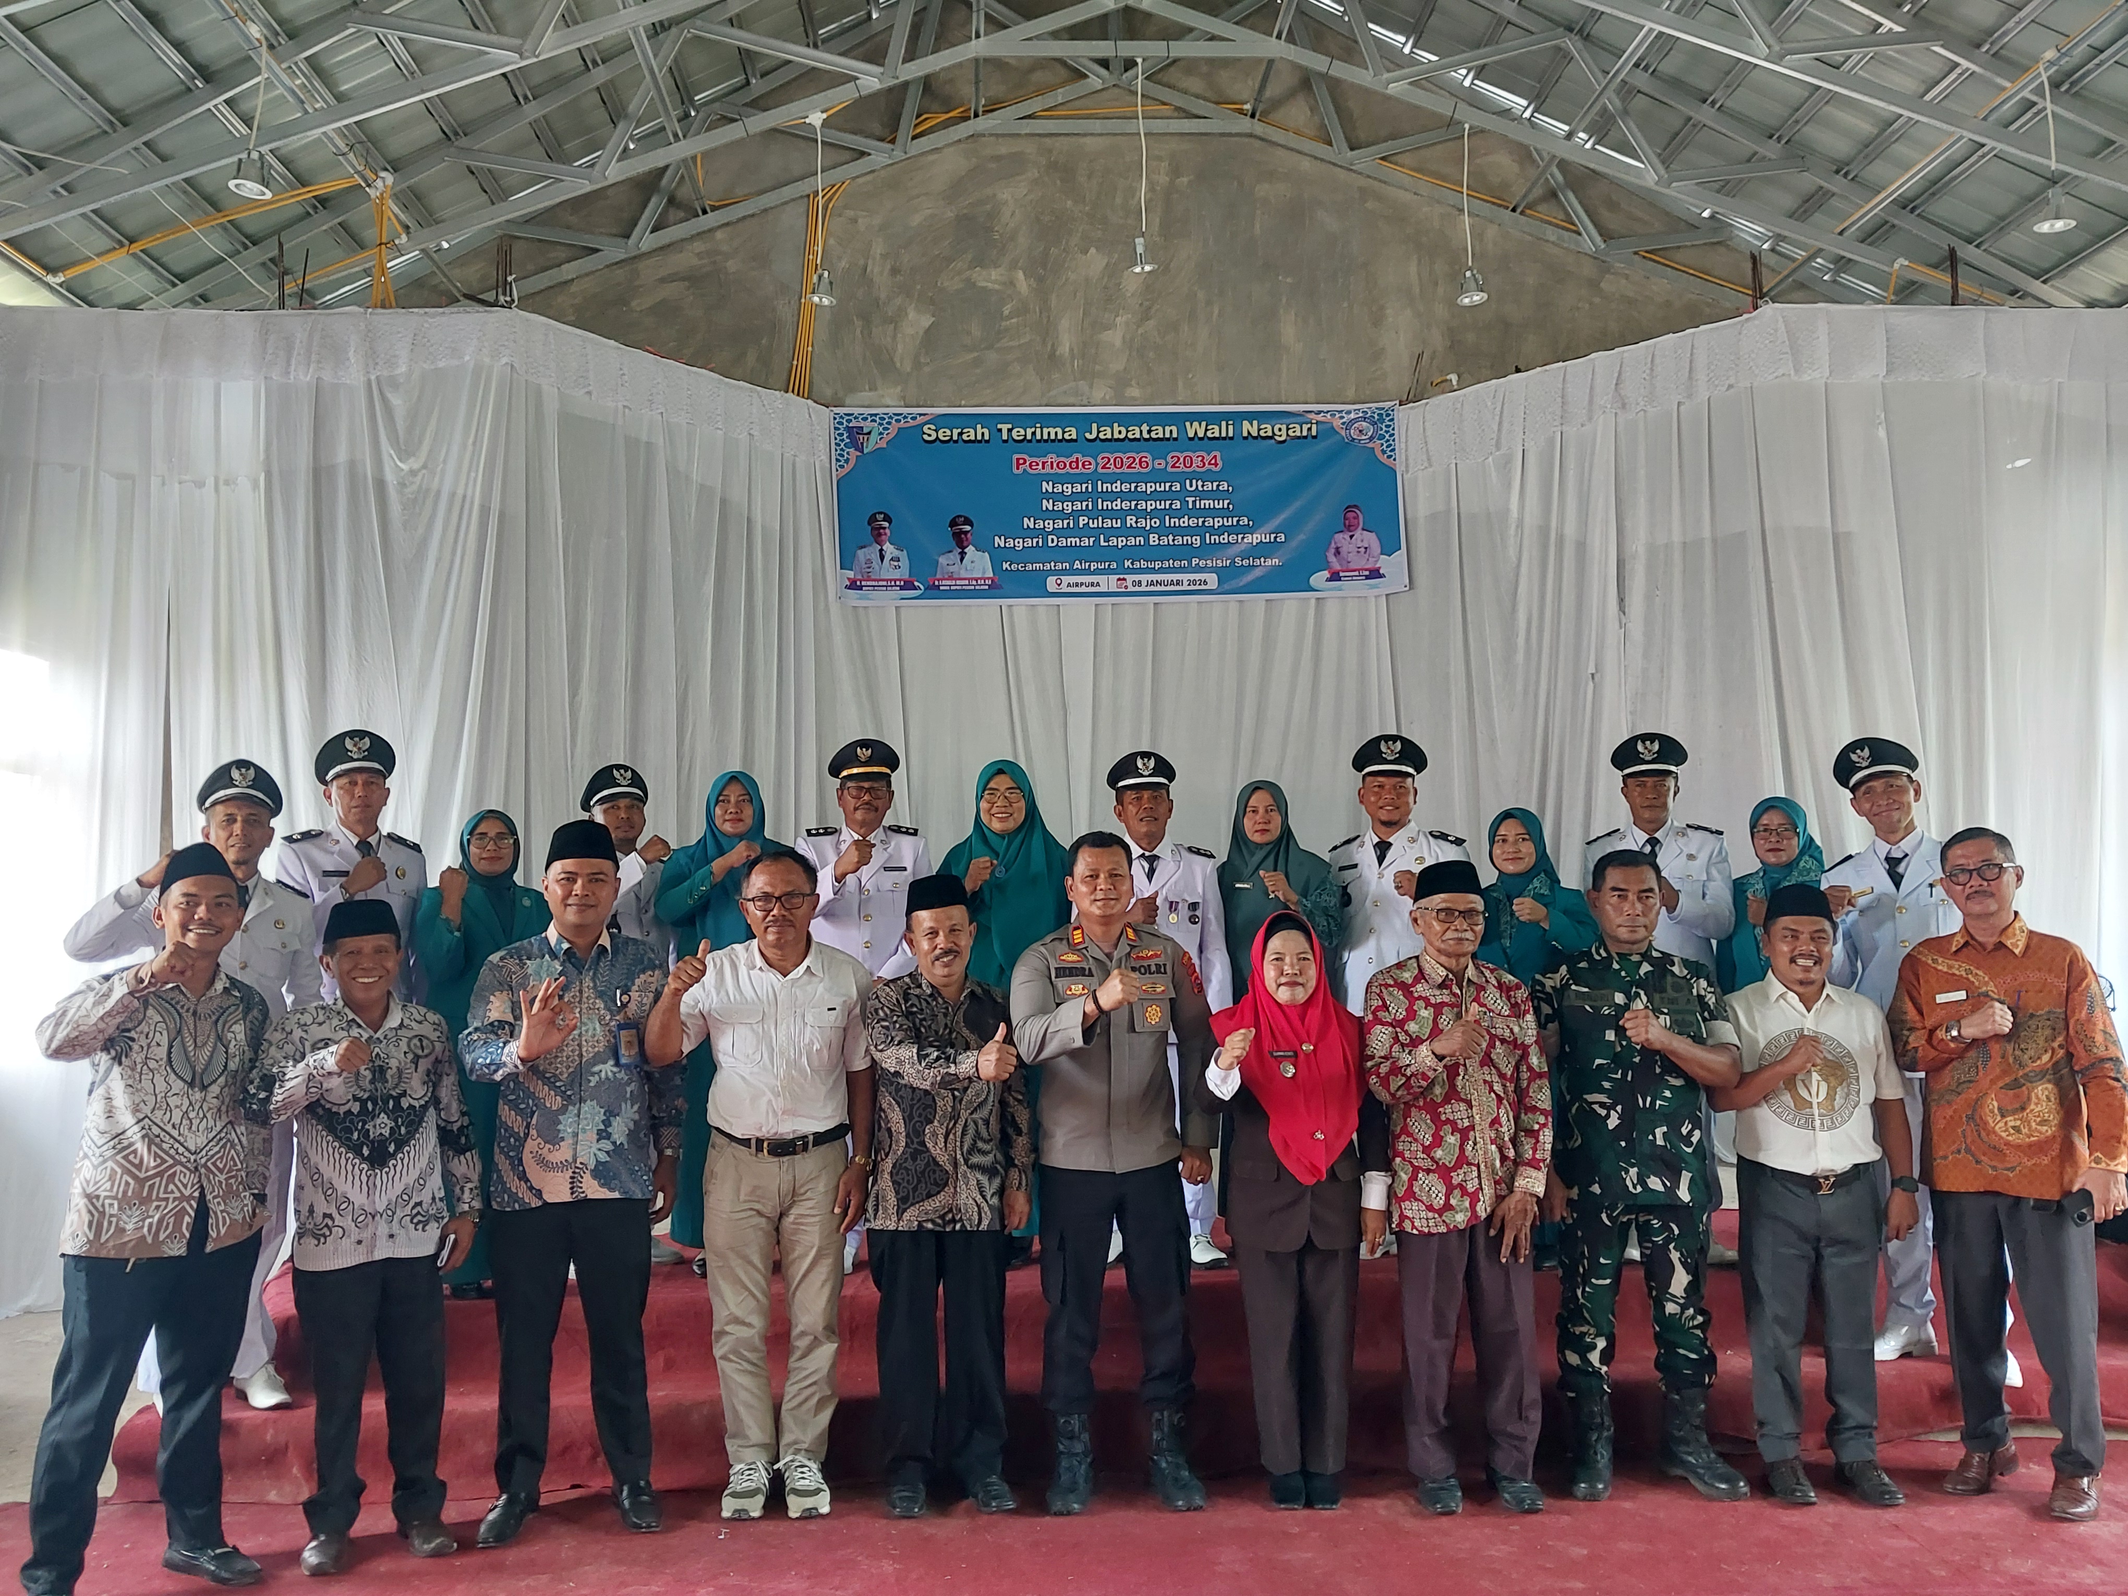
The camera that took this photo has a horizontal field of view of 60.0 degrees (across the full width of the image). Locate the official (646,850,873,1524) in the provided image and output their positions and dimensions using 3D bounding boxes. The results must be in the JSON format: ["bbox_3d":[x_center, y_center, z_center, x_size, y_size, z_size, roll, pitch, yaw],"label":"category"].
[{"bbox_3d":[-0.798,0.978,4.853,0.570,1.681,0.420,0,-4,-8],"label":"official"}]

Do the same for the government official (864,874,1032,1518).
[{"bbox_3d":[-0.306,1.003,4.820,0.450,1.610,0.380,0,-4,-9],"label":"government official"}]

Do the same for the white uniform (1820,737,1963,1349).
[{"bbox_3d":[2.367,0.693,5.184,0.520,1.734,0.400,-2,-4,22],"label":"white uniform"}]

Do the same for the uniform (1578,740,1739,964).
[{"bbox_3d":[1.916,0.623,5.945,0.490,1.666,0.380,-2,-4,12],"label":"uniform"}]

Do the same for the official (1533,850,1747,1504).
[{"bbox_3d":[1.558,0.987,5.021,0.550,1.688,0.420,-2,-4,12],"label":"official"}]

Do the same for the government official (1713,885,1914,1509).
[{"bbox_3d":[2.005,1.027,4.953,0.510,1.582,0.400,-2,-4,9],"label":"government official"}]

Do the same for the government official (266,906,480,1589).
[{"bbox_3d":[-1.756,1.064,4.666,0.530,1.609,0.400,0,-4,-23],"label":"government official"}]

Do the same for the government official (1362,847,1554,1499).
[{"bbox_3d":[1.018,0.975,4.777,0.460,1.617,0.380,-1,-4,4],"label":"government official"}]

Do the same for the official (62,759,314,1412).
[{"bbox_3d":[-2.338,0.759,4.944,0.640,1.733,0.420,0,-4,-15],"label":"official"}]

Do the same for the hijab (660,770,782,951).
[{"bbox_3d":[-1.083,0.241,5.905,0.470,0.660,0.340,0,-4,-13],"label":"hijab"}]

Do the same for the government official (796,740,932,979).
[{"bbox_3d":[-0.625,0.662,5.948,0.520,1.712,0.400,-1,-4,-8],"label":"government official"}]

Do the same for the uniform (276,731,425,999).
[{"bbox_3d":[-2.096,0.645,5.452,0.460,1.696,0.380,0,-4,-15],"label":"uniform"}]

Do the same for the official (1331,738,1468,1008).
[{"bbox_3d":[1.094,0.634,6.024,0.490,1.682,0.380,-2,-4,9],"label":"official"}]

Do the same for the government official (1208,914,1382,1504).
[{"bbox_3d":[0.609,1.047,4.804,0.450,1.489,0.360,-1,-4,5],"label":"government official"}]

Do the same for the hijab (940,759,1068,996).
[{"bbox_3d":[-0.194,0.273,6.160,0.450,0.850,0.340,0,-5,-2],"label":"hijab"}]

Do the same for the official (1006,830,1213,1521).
[{"bbox_3d":[0.132,0.975,4.992,0.540,1.758,0.420,-1,-4,-7],"label":"official"}]

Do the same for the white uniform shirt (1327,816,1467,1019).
[{"bbox_3d":[1.098,0.429,6.038,0.480,0.700,0.360,-2,-4,15],"label":"white uniform shirt"}]

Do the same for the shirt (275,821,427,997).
[{"bbox_3d":[-2.170,0.413,5.616,0.500,0.680,0.360,0,-4,-22],"label":"shirt"}]

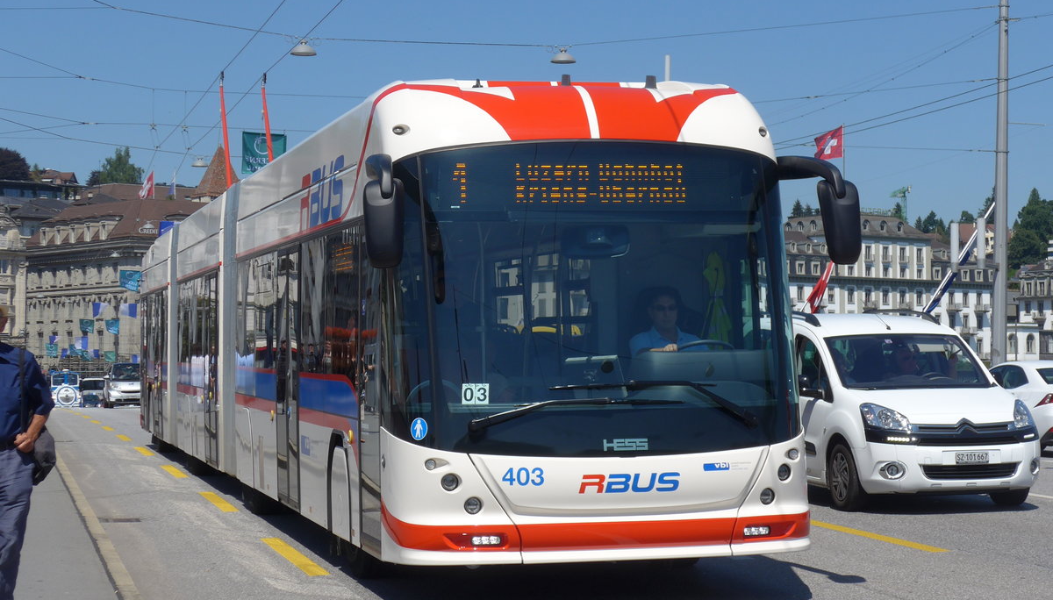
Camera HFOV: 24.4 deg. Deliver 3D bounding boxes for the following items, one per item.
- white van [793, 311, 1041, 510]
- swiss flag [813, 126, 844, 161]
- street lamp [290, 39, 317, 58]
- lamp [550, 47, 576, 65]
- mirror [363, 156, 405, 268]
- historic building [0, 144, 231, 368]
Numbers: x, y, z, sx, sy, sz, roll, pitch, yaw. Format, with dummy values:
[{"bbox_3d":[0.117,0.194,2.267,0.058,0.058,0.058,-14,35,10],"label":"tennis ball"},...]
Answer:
[{"bbox_3d":[3.350,0.990,23.250,1.860,1.820,4.360,-1,-1,-12],"label":"white van"},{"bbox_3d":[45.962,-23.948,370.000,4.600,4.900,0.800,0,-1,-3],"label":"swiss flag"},{"bbox_3d":[-4.660,-5.270,50.800,0.550,0.360,0.550,0,-1,-12],"label":"street lamp"},{"bbox_3d":[0.790,-5.200,52.000,0.550,0.360,0.550,0,-1,0],"label":"lamp"},{"bbox_3d":[-0.795,-0.495,13.600,0.290,0.620,0.450,-1,-1,-12],"label":"mirror"},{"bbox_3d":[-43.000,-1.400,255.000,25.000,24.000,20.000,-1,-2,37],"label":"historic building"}]

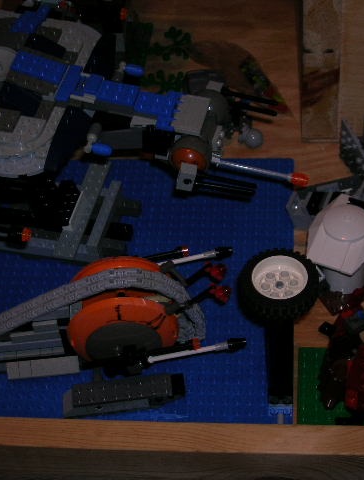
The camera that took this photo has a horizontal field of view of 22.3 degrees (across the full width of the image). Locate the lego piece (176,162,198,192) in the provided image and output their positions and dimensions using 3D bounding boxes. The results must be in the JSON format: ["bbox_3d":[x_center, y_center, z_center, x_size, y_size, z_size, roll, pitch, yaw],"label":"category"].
[{"bbox_3d":[0.003,-0.038,0.565,0.010,0.016,0.008,13,53,4],"label":"lego piece"}]

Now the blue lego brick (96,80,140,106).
[{"bbox_3d":[-0.039,-0.090,0.575,0.024,0.005,0.016,12,52,8],"label":"blue lego brick"}]

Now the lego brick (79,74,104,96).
[{"bbox_3d":[-0.056,-0.095,0.577,0.013,0.005,0.015,12,52,8],"label":"lego brick"}]

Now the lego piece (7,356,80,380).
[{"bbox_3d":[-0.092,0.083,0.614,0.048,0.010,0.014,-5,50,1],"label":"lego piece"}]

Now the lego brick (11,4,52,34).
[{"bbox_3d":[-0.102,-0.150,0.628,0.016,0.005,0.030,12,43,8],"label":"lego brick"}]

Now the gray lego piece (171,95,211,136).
[{"bbox_3d":[0.006,-0.075,0.559,0.016,0.004,0.032,9,52,13],"label":"gray lego piece"}]

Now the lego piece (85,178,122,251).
[{"bbox_3d":[-0.057,-0.019,0.691,0.008,0.004,0.064,7,52,11],"label":"lego piece"}]

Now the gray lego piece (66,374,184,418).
[{"bbox_3d":[-0.038,0.100,0.601,0.079,0.014,0.017,-7,50,0],"label":"gray lego piece"}]

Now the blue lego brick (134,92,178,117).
[{"bbox_3d":[-0.015,-0.082,0.565,0.024,0.005,0.016,10,52,13],"label":"blue lego brick"}]

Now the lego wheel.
[{"bbox_3d":[0.067,0.032,0.639,0.056,0.026,0.056,1,51,6],"label":"lego wheel"}]

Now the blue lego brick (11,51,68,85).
[{"bbox_3d":[-0.090,-0.108,0.582,0.032,0.005,0.016,20,51,-2],"label":"blue lego brick"}]

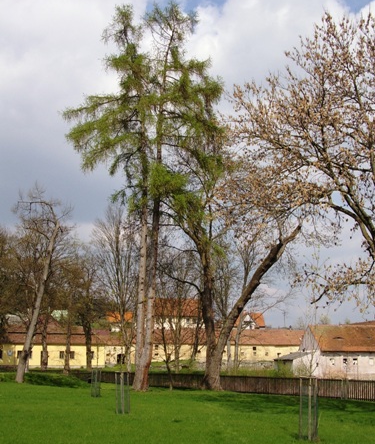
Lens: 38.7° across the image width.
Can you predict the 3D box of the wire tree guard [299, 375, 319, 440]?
[{"bbox_3d":[2.964,4.526,13.071,0.470,1.470,0.470,-3,-15,12],"label":"wire tree guard"}]

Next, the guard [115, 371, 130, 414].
[{"bbox_3d":[-2.335,6.137,19.257,0.500,1.470,0.500,2,-15,-6],"label":"guard"}]

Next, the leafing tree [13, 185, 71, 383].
[{"bbox_3d":[-12.367,4.940,45.267,5.300,16.900,5.000,4,-15,-15],"label":"leafing tree"}]

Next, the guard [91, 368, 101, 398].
[{"bbox_3d":[-4.799,8.422,28.027,0.500,1.470,0.500,2,-15,-9],"label":"guard"}]

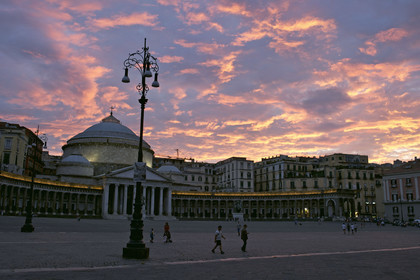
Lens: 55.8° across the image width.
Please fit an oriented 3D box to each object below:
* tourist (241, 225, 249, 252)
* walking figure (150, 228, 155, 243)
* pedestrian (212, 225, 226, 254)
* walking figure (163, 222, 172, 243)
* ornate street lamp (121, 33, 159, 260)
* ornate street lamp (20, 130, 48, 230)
[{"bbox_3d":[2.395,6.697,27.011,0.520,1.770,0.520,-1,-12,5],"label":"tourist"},{"bbox_3d":[-4.874,8.145,33.699,0.380,1.110,0.330,-2,-12,10],"label":"walking figure"},{"bbox_3d":[0.582,6.345,25.235,0.840,1.690,0.550,-3,-12,15],"label":"pedestrian"},{"bbox_3d":[-3.588,8.015,34.272,0.680,1.650,0.520,-2,-12,10],"label":"walking figure"},{"bbox_3d":[-4.035,0.103,22.714,2.150,12.750,2.150,0,-12,0],"label":"ornate street lamp"},{"bbox_3d":[-21.198,4.497,47.747,2.200,12.800,2.200,0,-12,0],"label":"ornate street lamp"}]

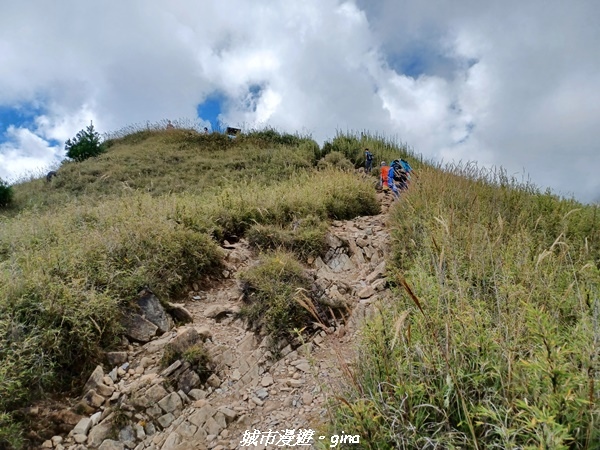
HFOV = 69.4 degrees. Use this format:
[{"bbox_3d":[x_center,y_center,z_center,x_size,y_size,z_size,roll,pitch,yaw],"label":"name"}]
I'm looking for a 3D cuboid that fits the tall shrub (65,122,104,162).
[{"bbox_3d":[-12.653,-4.826,25.500,2.200,2.400,2.100,3,-8,-25],"label":"tall shrub"}]

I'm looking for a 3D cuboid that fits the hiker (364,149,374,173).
[{"bbox_3d":[4.591,-4.190,28.500,0.550,1.680,0.480,5,-9,-36],"label":"hiker"}]

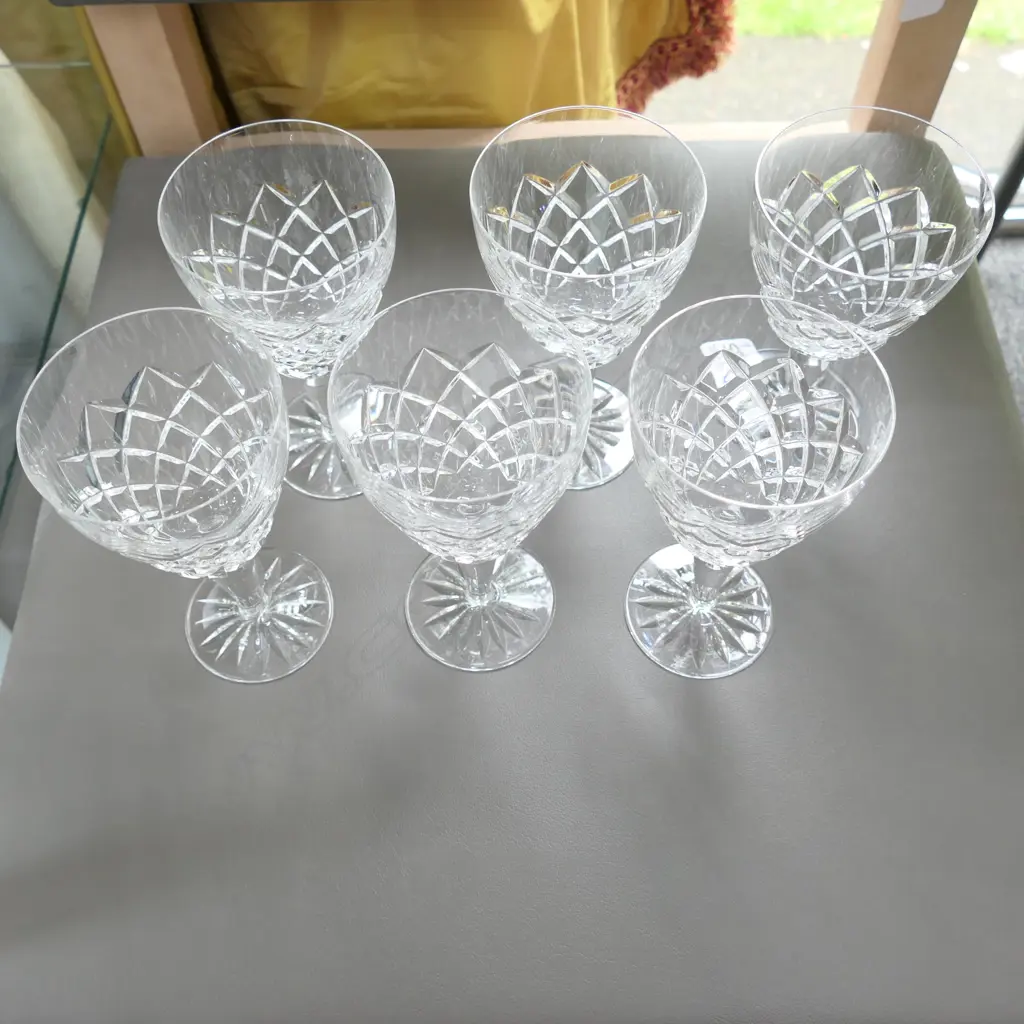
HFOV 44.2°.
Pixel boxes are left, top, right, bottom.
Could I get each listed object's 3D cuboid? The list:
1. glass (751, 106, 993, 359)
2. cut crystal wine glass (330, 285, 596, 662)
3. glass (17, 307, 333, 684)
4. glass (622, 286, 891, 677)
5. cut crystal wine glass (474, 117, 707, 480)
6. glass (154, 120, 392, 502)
[{"bbox_3d":[0.124,-0.074,0.494,0.081,0.147,0.081,0,59,1],"label":"glass"},{"bbox_3d":[-0.014,0.000,0.450,0.081,0.147,0.081,0,59,1],"label":"cut crystal wine glass"},{"bbox_3d":[-0.107,0.006,0.448,0.081,0.147,0.081,0,59,1],"label":"glass"},{"bbox_3d":[0.076,0.002,0.449,0.081,0.147,0.081,0,59,1],"label":"glass"},{"bbox_3d":[0.027,-0.073,0.493,0.081,0.147,0.081,0,59,1],"label":"cut crystal wine glass"},{"bbox_3d":[-0.078,-0.068,0.492,0.081,0.147,0.081,0,59,1],"label":"glass"}]

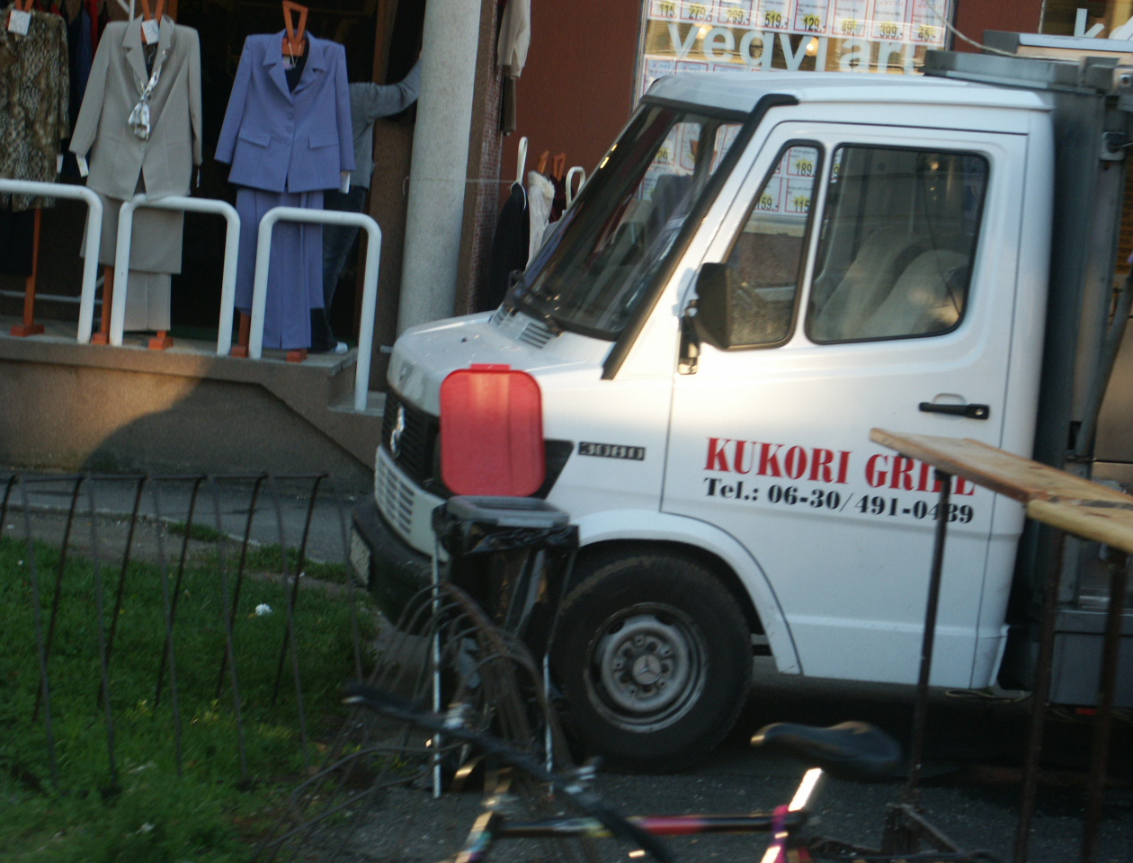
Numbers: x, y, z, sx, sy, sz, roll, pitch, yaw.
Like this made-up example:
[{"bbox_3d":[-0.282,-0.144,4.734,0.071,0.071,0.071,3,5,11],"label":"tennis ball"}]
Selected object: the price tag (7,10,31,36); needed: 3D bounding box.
[{"bbox_3d":[-2.631,-1.969,17.130,0.094,0.105,0.006,10,6,-1],"label":"price tag"}]

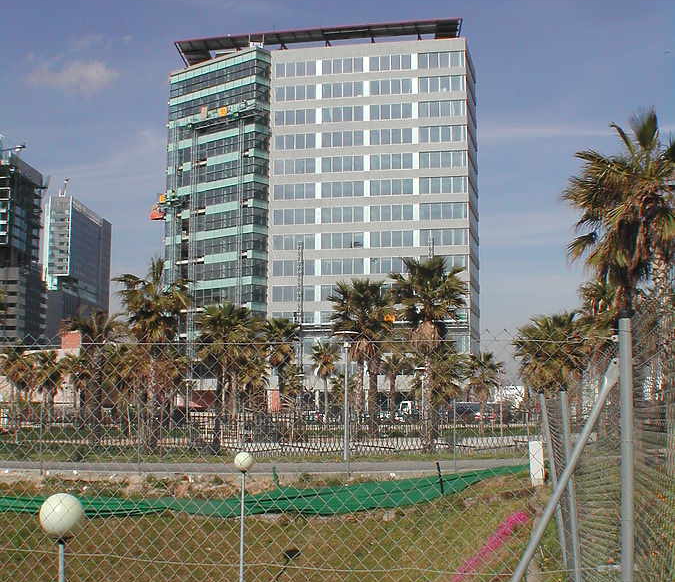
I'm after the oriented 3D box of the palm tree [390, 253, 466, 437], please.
[{"bbox_3d":[4.598,3.061,61.738,3.840,9.770,3.840,0,-5,0],"label":"palm tree"}]

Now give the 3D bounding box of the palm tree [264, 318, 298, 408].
[{"bbox_3d":[-4.439,6.541,96.856,2.850,8.900,2.850,0,-5,0],"label":"palm tree"}]

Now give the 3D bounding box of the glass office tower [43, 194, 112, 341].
[{"bbox_3d":[-121.160,6.370,559.690,15.000,89.140,76.000,0,-5,1],"label":"glass office tower"}]

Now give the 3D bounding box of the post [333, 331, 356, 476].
[{"bbox_3d":[0.346,4.261,49.731,1.000,5.230,1.000,0,-5,0],"label":"post"}]

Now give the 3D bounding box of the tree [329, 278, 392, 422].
[{"bbox_3d":[1.420,4.139,75.462,3.950,9.990,3.950,0,-5,0],"label":"tree"}]

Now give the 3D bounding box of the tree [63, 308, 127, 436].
[{"bbox_3d":[-12.701,4.451,63.870,3.350,7.200,3.350,0,-5,0],"label":"tree"}]

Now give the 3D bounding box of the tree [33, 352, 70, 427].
[{"bbox_3d":[-25.336,8.510,107.877,3.180,6.690,3.180,0,-5,0],"label":"tree"}]

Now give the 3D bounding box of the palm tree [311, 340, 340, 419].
[{"bbox_3d":[-1.182,8.926,120.368,2.960,8.300,2.960,0,-5,0],"label":"palm tree"}]

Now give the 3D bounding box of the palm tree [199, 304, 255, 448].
[{"bbox_3d":[-4.991,3.882,54.941,2.560,6.840,2.560,0,-5,0],"label":"palm tree"}]

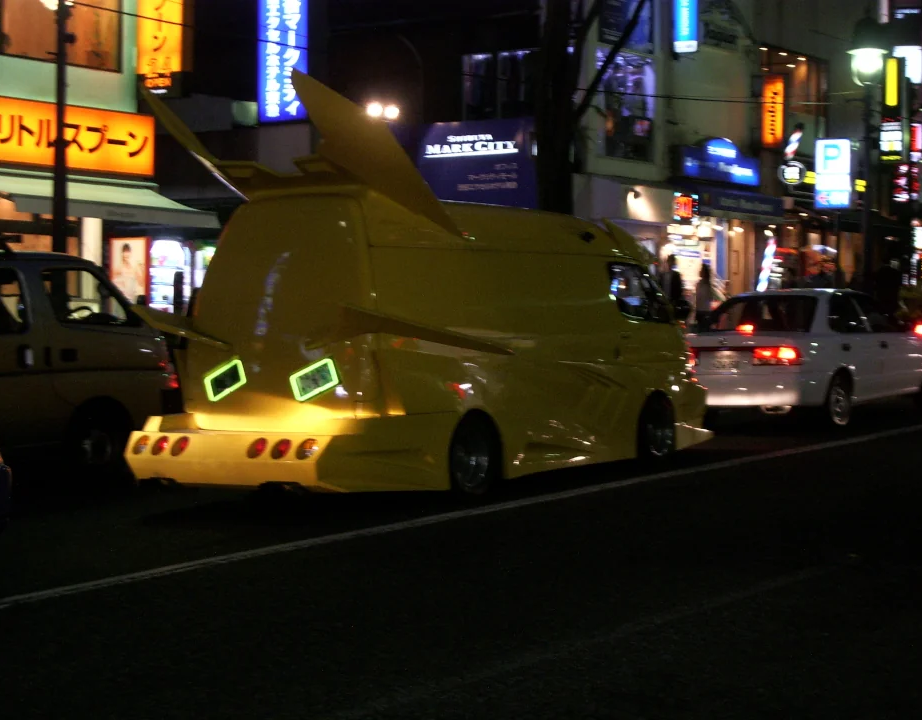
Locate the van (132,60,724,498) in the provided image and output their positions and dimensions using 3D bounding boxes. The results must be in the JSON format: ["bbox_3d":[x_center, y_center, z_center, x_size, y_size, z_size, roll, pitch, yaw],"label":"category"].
[{"bbox_3d":[-0.091,-0.545,16.484,1.920,2.980,6.006,0,2,32],"label":"van"}]

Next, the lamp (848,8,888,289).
[{"bbox_3d":[7.329,-3.200,37.000,0.660,6.200,0.660,0,1,32],"label":"lamp"}]

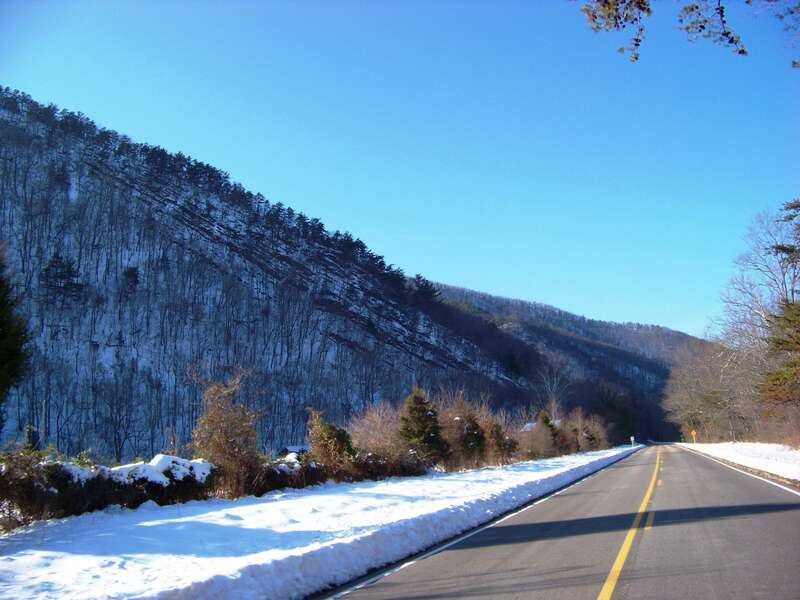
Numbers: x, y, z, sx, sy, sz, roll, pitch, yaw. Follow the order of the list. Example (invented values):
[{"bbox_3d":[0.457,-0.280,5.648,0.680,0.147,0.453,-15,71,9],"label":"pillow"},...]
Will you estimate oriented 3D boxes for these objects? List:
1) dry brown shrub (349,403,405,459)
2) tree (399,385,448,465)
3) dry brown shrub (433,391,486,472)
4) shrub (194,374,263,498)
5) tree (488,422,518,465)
[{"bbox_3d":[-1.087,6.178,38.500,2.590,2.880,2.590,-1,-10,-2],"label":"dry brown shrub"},{"bbox_3d":[1.102,5.953,39.000,2.300,3.820,2.300,-1,-10,1],"label":"tree"},{"bbox_3d":[2.825,6.196,39.500,2.510,3.820,2.510,-2,-10,4],"label":"dry brown shrub"},{"bbox_3d":[-4.338,3.363,20.800,1.650,3.220,1.650,1,-10,-12],"label":"shrub"},{"bbox_3d":[6.220,8.624,50.000,1.770,2.540,1.770,-2,-10,7],"label":"tree"}]

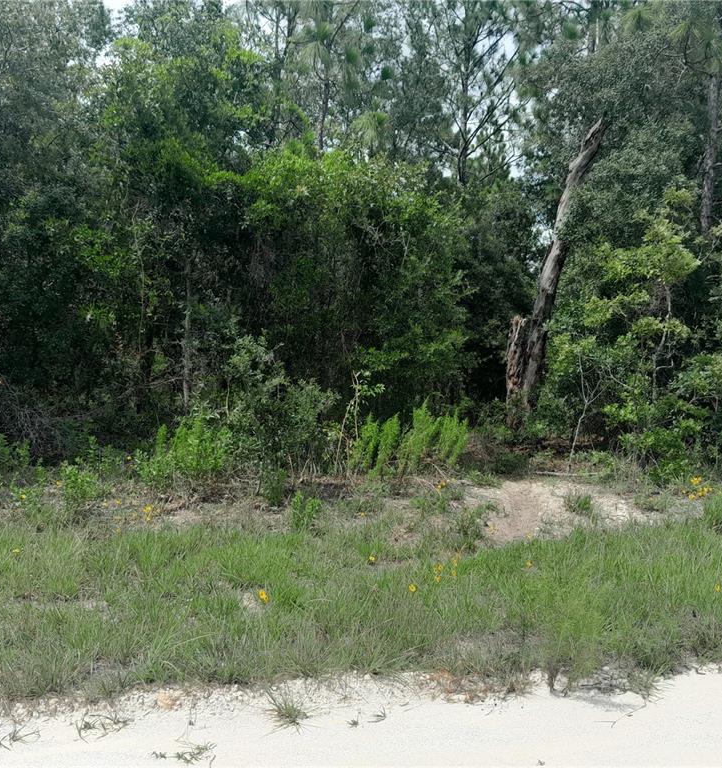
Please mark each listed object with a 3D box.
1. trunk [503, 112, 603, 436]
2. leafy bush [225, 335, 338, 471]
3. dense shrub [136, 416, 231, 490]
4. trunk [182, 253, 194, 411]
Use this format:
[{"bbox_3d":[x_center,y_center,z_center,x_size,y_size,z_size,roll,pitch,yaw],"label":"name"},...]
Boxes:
[{"bbox_3d":[3.117,-1.755,12.800,1.565,4.883,1.000,0,1,0],"label":"trunk"},{"bbox_3d":[-1.041,0.249,10.200,1.425,1.695,1.300,0,1,0],"label":"leafy bush"},{"bbox_3d":[-2.111,0.827,9.500,1.108,0.854,0.950,0,1,0],"label":"dense shrub"},{"bbox_3d":[-2.498,-0.742,11.500,0.172,2.293,0.180,0,1,0],"label":"trunk"}]

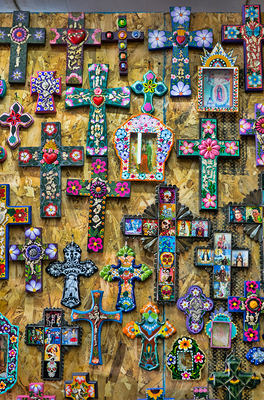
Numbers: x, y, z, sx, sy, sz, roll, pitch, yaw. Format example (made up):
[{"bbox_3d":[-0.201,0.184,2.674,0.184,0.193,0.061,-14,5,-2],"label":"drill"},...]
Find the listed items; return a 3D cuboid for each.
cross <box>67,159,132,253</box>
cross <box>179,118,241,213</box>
[{"bbox_3d":[-0.107,0.018,1.861,0.205,0.307,0.035,2,-6,0],"label":"cross"},{"bbox_3d":[0.252,-0.114,1.875,0.204,0.303,0.035,1,-6,0],"label":"cross"}]

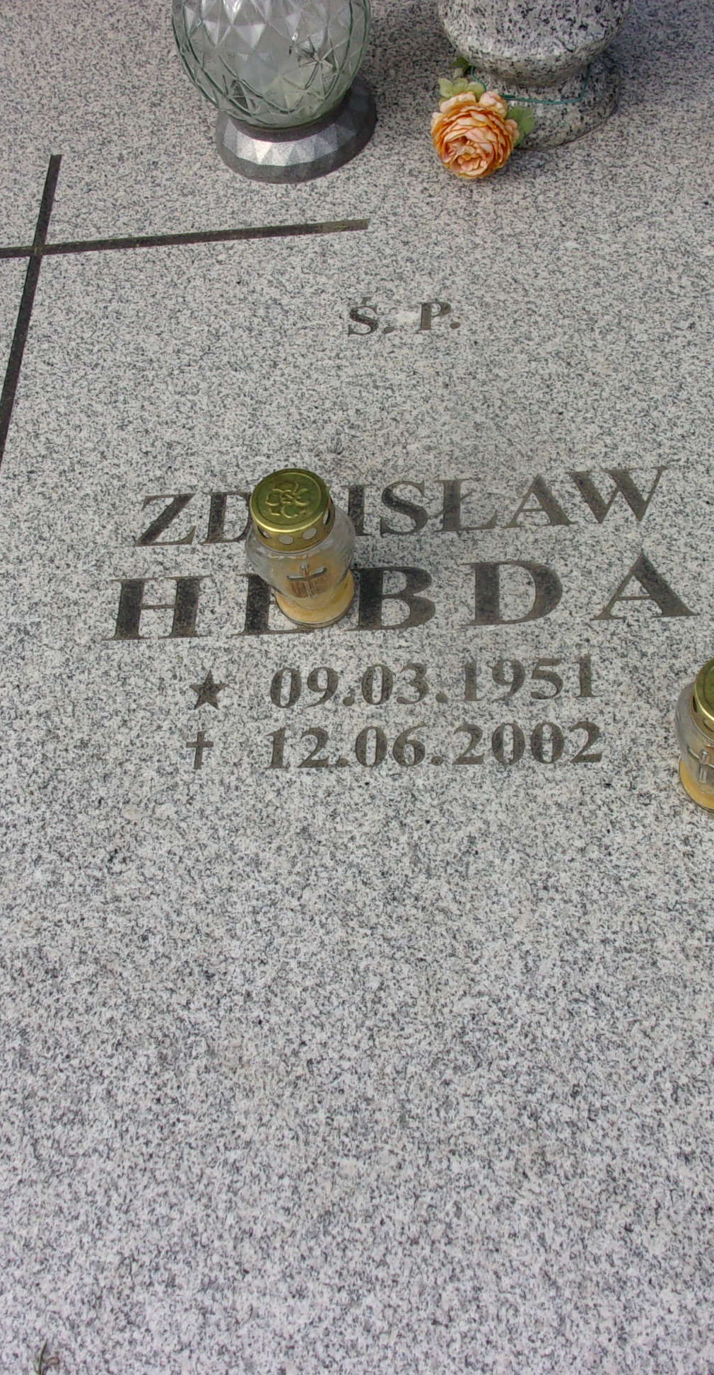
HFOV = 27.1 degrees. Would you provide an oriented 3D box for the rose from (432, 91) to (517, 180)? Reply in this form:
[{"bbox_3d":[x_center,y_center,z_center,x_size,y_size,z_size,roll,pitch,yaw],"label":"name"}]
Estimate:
[{"bbox_3d":[0.104,-0.490,1.318,0.077,0.074,0.057,1,37,11],"label":"rose"}]

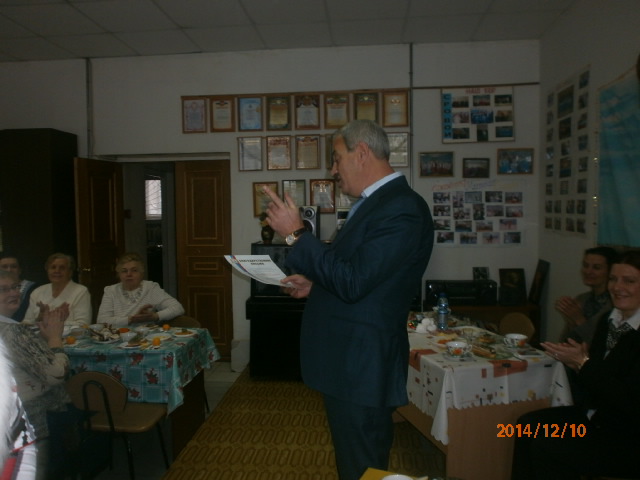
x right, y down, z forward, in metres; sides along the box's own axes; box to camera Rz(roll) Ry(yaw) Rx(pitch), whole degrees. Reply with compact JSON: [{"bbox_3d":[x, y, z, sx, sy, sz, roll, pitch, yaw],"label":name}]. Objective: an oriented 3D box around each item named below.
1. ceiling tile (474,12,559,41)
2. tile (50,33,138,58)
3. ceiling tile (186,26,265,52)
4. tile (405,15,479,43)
[{"bbox_3d":[1.611,-1.770,4.121,0.605,0.020,0.580,-1,3,5],"label":"ceiling tile"},{"bbox_3d":[-2.016,-1.737,4.452,0.605,0.020,0.580,-1,3,5],"label":"tile"},{"bbox_3d":[-0.820,-1.775,4.371,0.605,0.020,0.555,0,0,5],"label":"ceiling tile"},{"bbox_3d":[1.017,-1.787,4.197,0.605,0.020,0.555,0,0,5],"label":"tile"}]

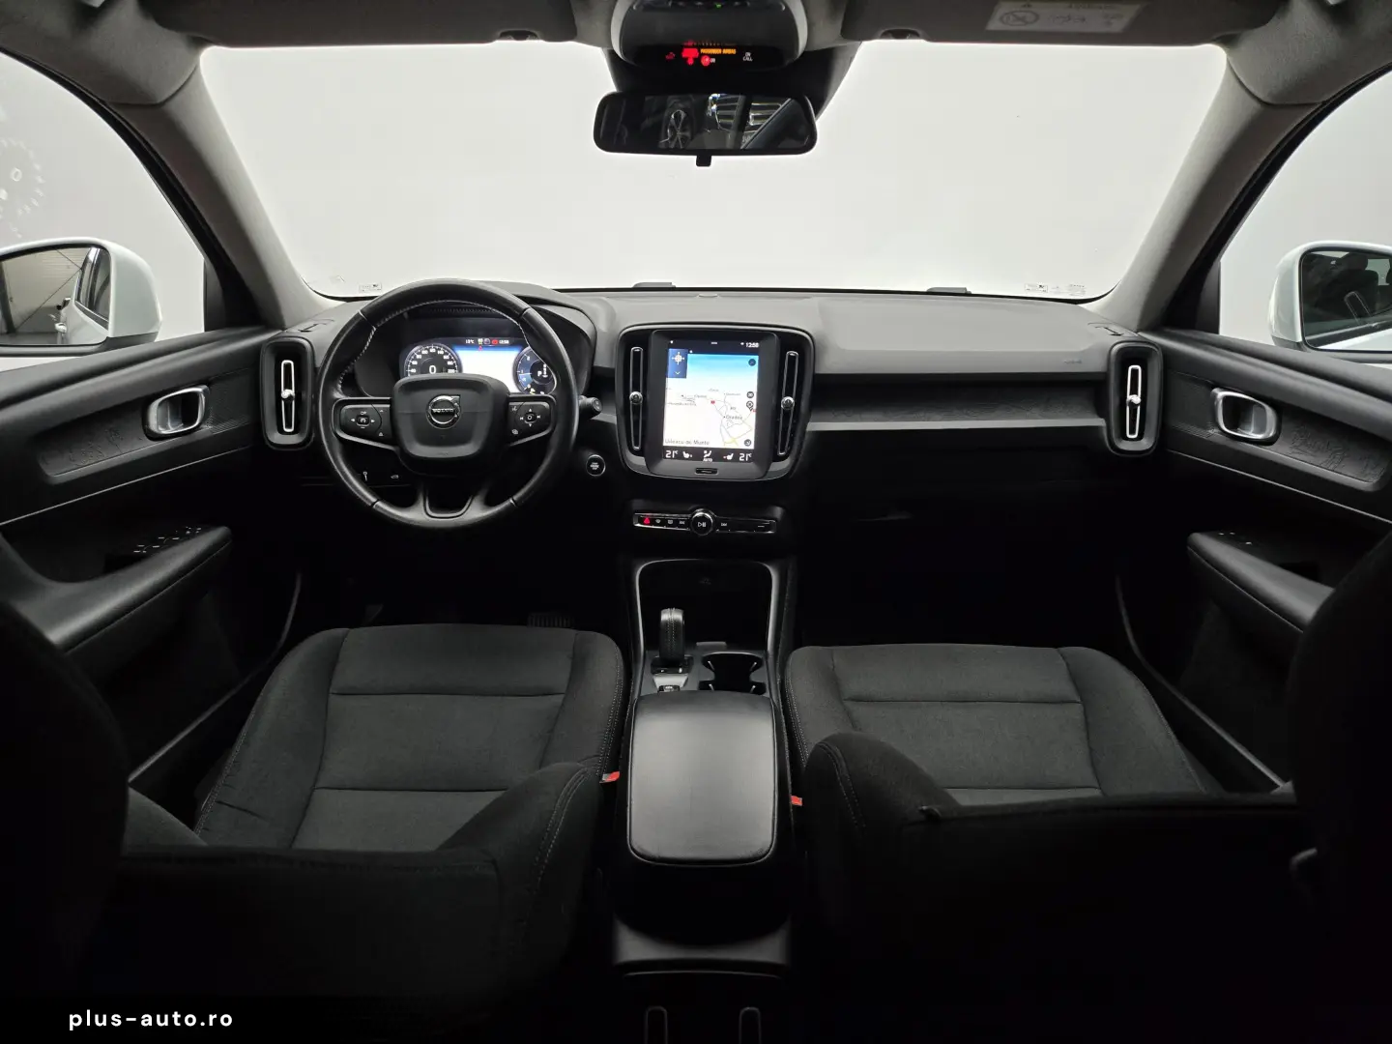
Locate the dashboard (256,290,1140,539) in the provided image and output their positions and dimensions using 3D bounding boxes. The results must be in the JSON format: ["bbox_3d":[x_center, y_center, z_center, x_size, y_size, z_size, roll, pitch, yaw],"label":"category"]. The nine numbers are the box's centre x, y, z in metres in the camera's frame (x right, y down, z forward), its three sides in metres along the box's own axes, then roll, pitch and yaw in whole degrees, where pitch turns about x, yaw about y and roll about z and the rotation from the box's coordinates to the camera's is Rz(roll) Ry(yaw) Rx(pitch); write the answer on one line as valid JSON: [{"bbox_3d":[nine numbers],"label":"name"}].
[{"bbox_3d":[0.022,-0.215,1.607,1.370,0.340,0.430,1,19,1],"label":"dashboard"}]

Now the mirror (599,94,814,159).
[{"bbox_3d":[0.011,-0.454,1.060,0.250,0.070,0.050,6,24,15],"label":"mirror"}]

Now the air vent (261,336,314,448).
[{"bbox_3d":[-0.625,-0.200,1.420,0.065,0.164,0.045,0,9,-1],"label":"air vent"}]

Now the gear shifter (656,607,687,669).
[{"bbox_3d":[-0.034,0.159,1.270,0.038,0.078,0.050,1,11,1],"label":"gear shifter"}]

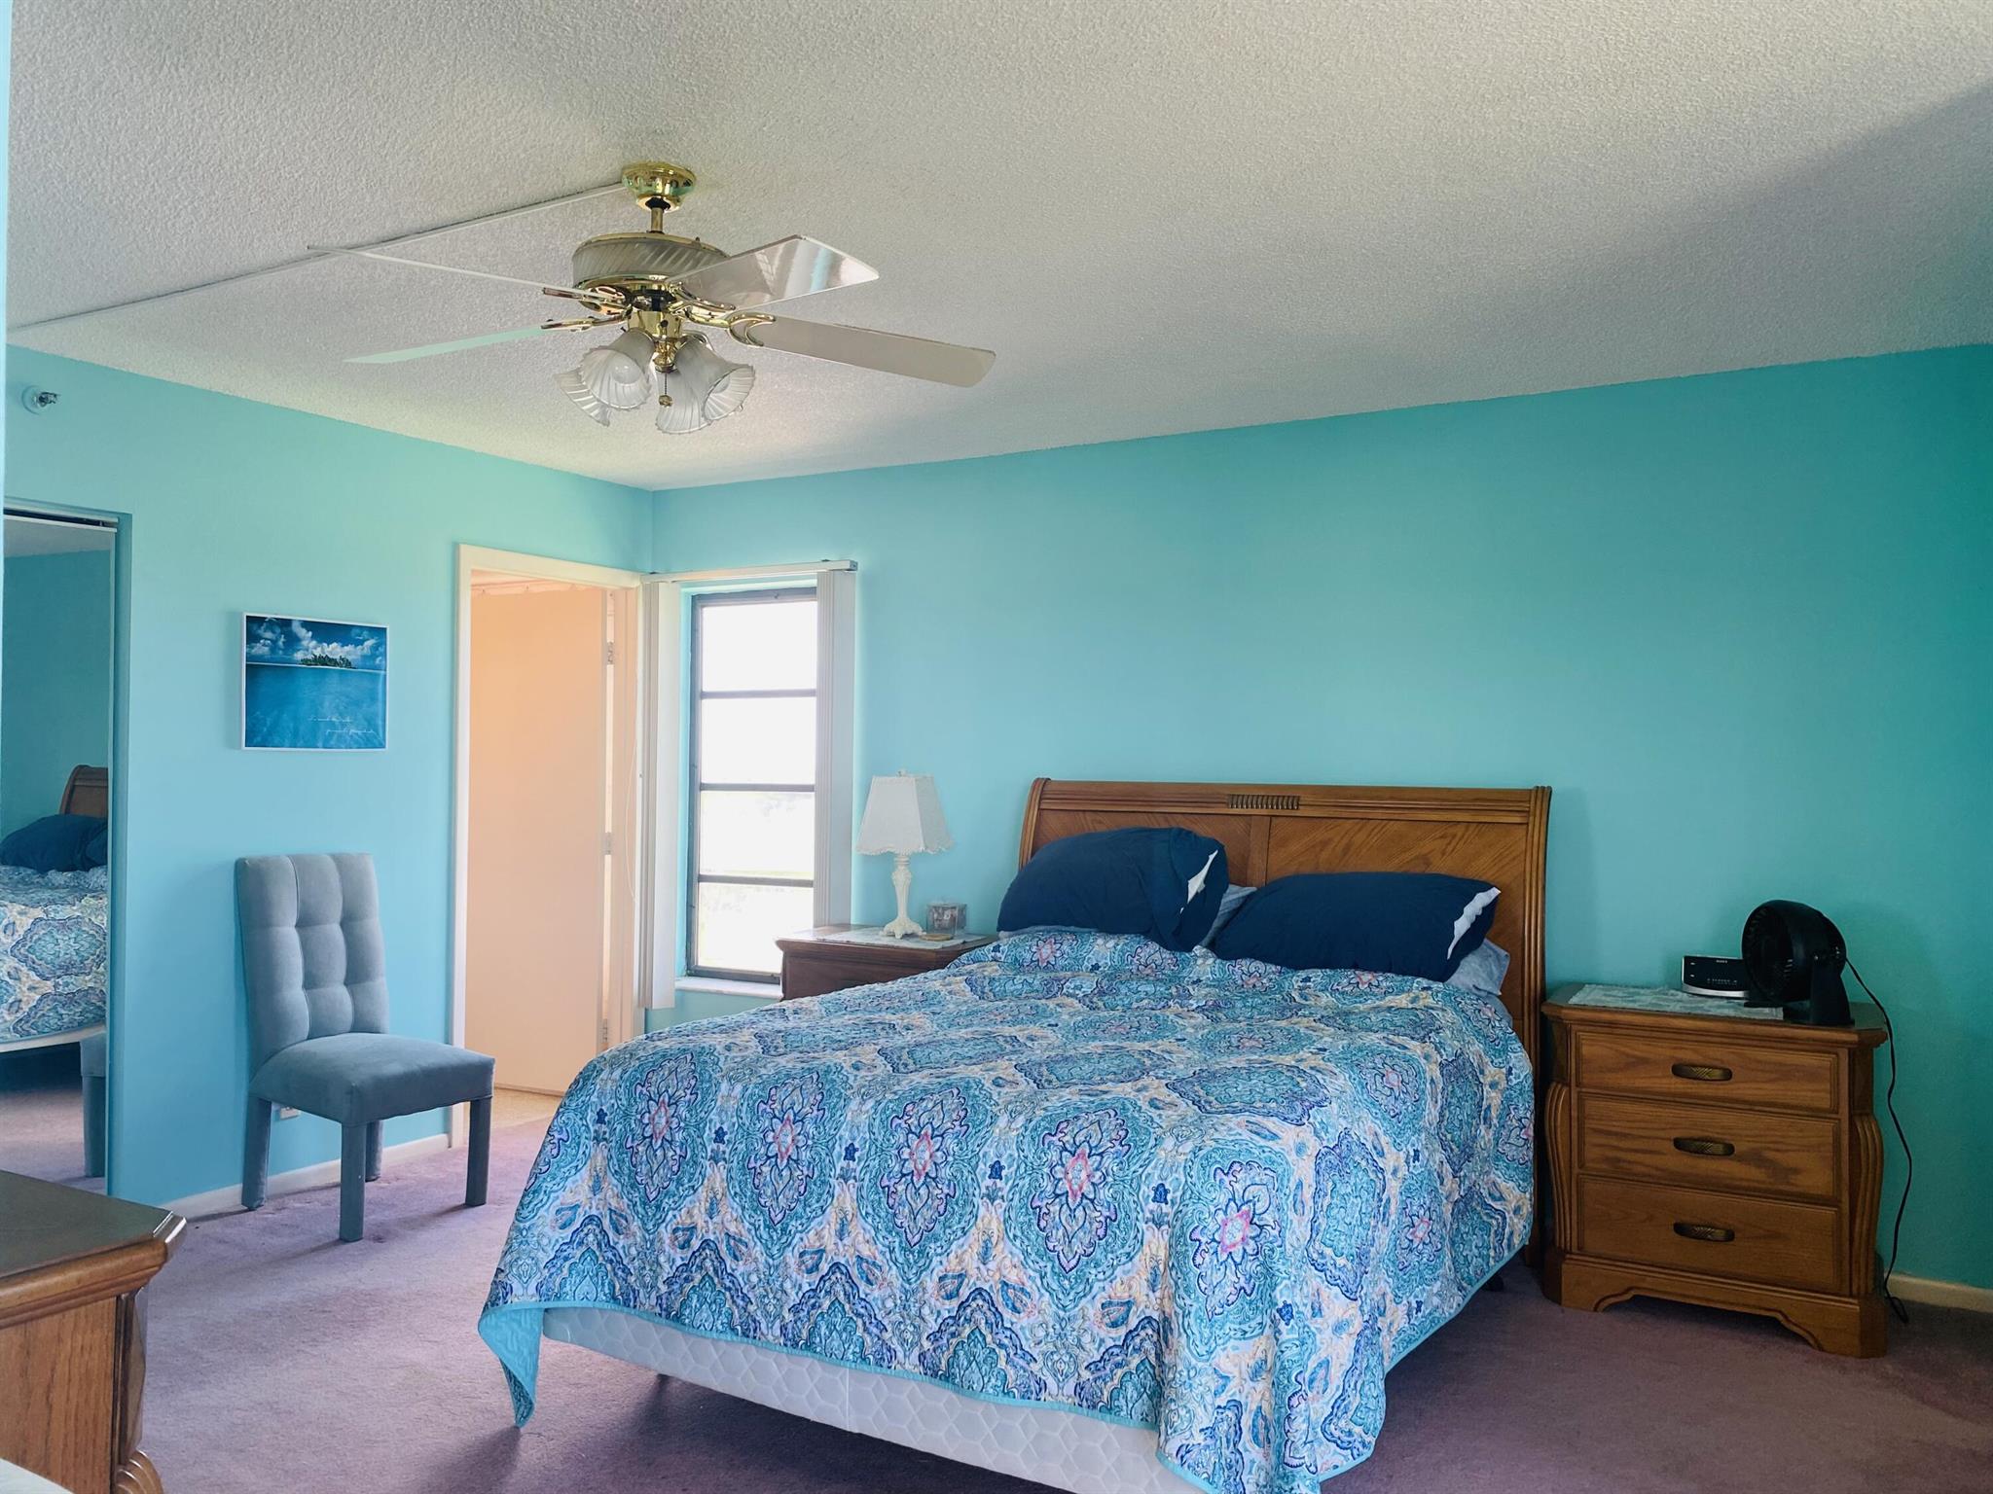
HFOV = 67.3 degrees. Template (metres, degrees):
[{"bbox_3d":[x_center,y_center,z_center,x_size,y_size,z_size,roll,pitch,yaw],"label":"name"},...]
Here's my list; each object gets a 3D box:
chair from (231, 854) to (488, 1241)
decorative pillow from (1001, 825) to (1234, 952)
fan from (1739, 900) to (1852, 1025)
[{"bbox_3d":[-1.905,0.858,4.505,0.630,1.035,0.455,0,-1,35],"label":"chair"},{"bbox_3d":[0.343,0.413,4.476,0.660,0.180,0.430,0,35,30],"label":"decorative pillow"},{"bbox_3d":[1.940,0.515,3.642,0.180,0.280,0.250,0,-1,3],"label":"fan"}]

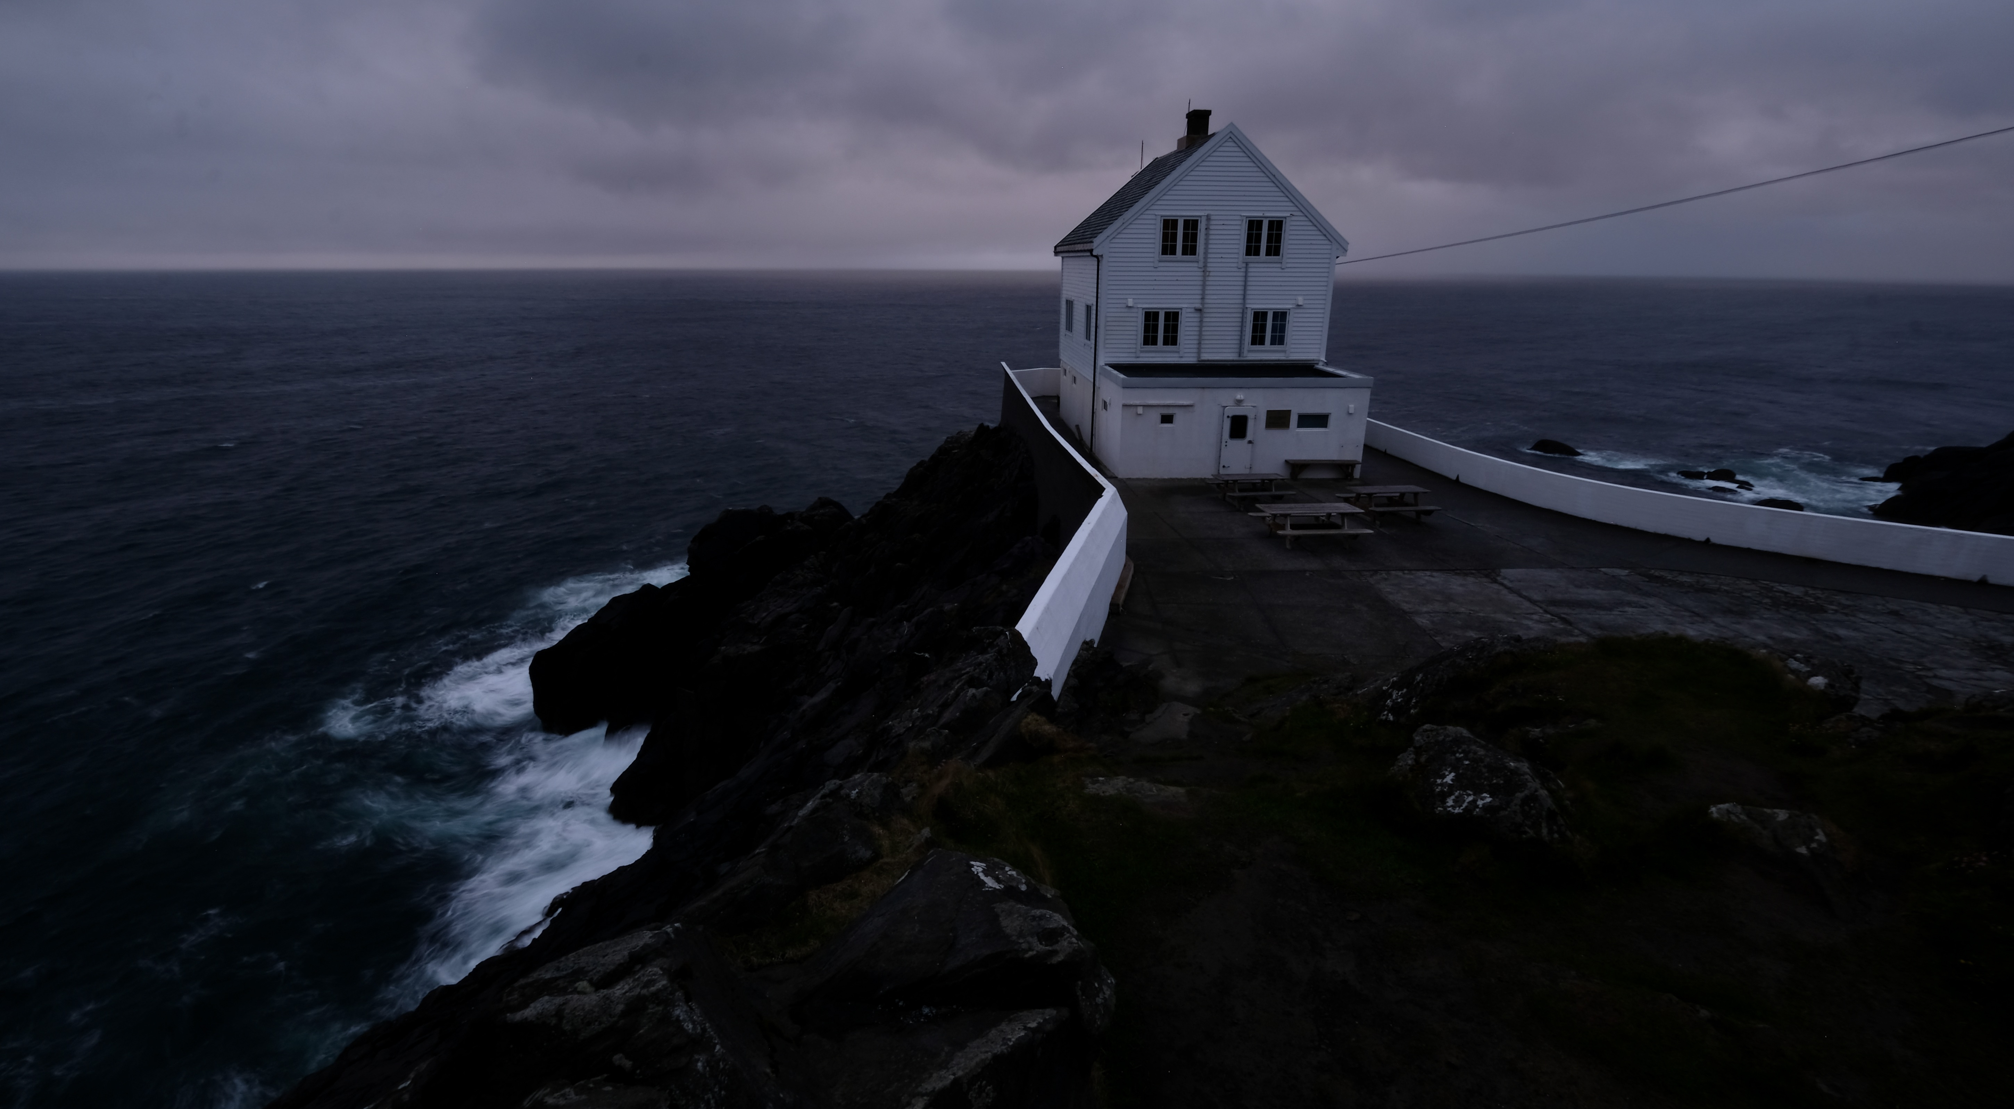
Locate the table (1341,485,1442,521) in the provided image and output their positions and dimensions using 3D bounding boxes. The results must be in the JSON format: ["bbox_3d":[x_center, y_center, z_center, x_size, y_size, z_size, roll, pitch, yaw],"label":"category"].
[{"bbox_3d":[9.848,-1.321,21.753,1.980,0.720,1.620,-1,19,-5],"label":"table"}]

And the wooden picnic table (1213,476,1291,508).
[{"bbox_3d":[6.669,-1.805,23.117,1.980,0.720,1.620,-2,19,-6],"label":"wooden picnic table"}]

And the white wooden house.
[{"bbox_3d":[6.797,-9.645,29.829,8.520,11.280,12.300,-1,19,-5],"label":"white wooden house"}]

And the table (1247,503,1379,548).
[{"bbox_3d":[7.165,-0.732,19.951,2.340,0.720,1.650,-1,19,-3],"label":"table"}]

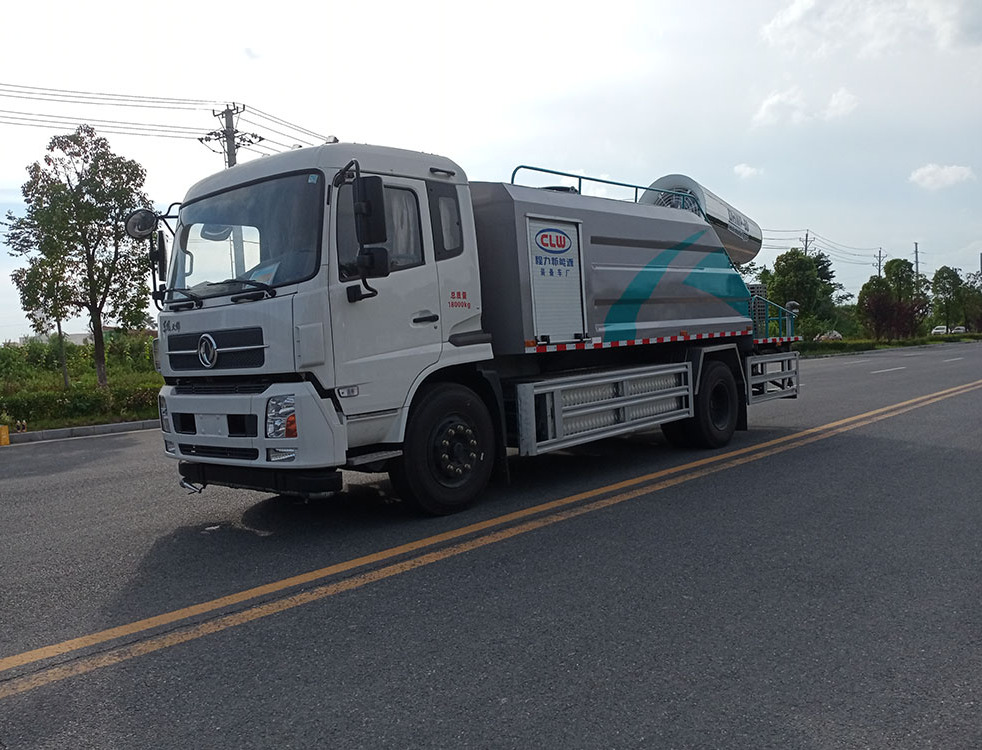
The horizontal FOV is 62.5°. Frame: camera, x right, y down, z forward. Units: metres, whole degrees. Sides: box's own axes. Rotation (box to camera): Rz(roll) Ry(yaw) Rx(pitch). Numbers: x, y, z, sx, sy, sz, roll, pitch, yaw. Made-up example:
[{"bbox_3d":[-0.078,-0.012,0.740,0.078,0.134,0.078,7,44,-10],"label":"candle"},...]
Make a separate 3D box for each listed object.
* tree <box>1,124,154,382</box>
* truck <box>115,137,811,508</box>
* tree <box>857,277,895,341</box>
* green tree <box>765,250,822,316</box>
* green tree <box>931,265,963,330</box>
[{"bbox_3d":[-8.967,-2.328,18.191,3.283,6.564,3.283,-3,2,0],"label":"tree"},{"bbox_3d":[0.789,-0.772,9.245,2.600,3.450,9.000,-1,2,40],"label":"truck"},{"bbox_3d":[30.410,-5.019,63.774,3.154,5.798,3.154,-3,2,0],"label":"tree"},{"bbox_3d":[19.168,-4.587,50.770,3.640,6.687,3.640,-3,2,0],"label":"green tree"},{"bbox_3d":[46.892,-7.259,82.883,3.381,7.700,3.381,-3,2,0],"label":"green tree"}]

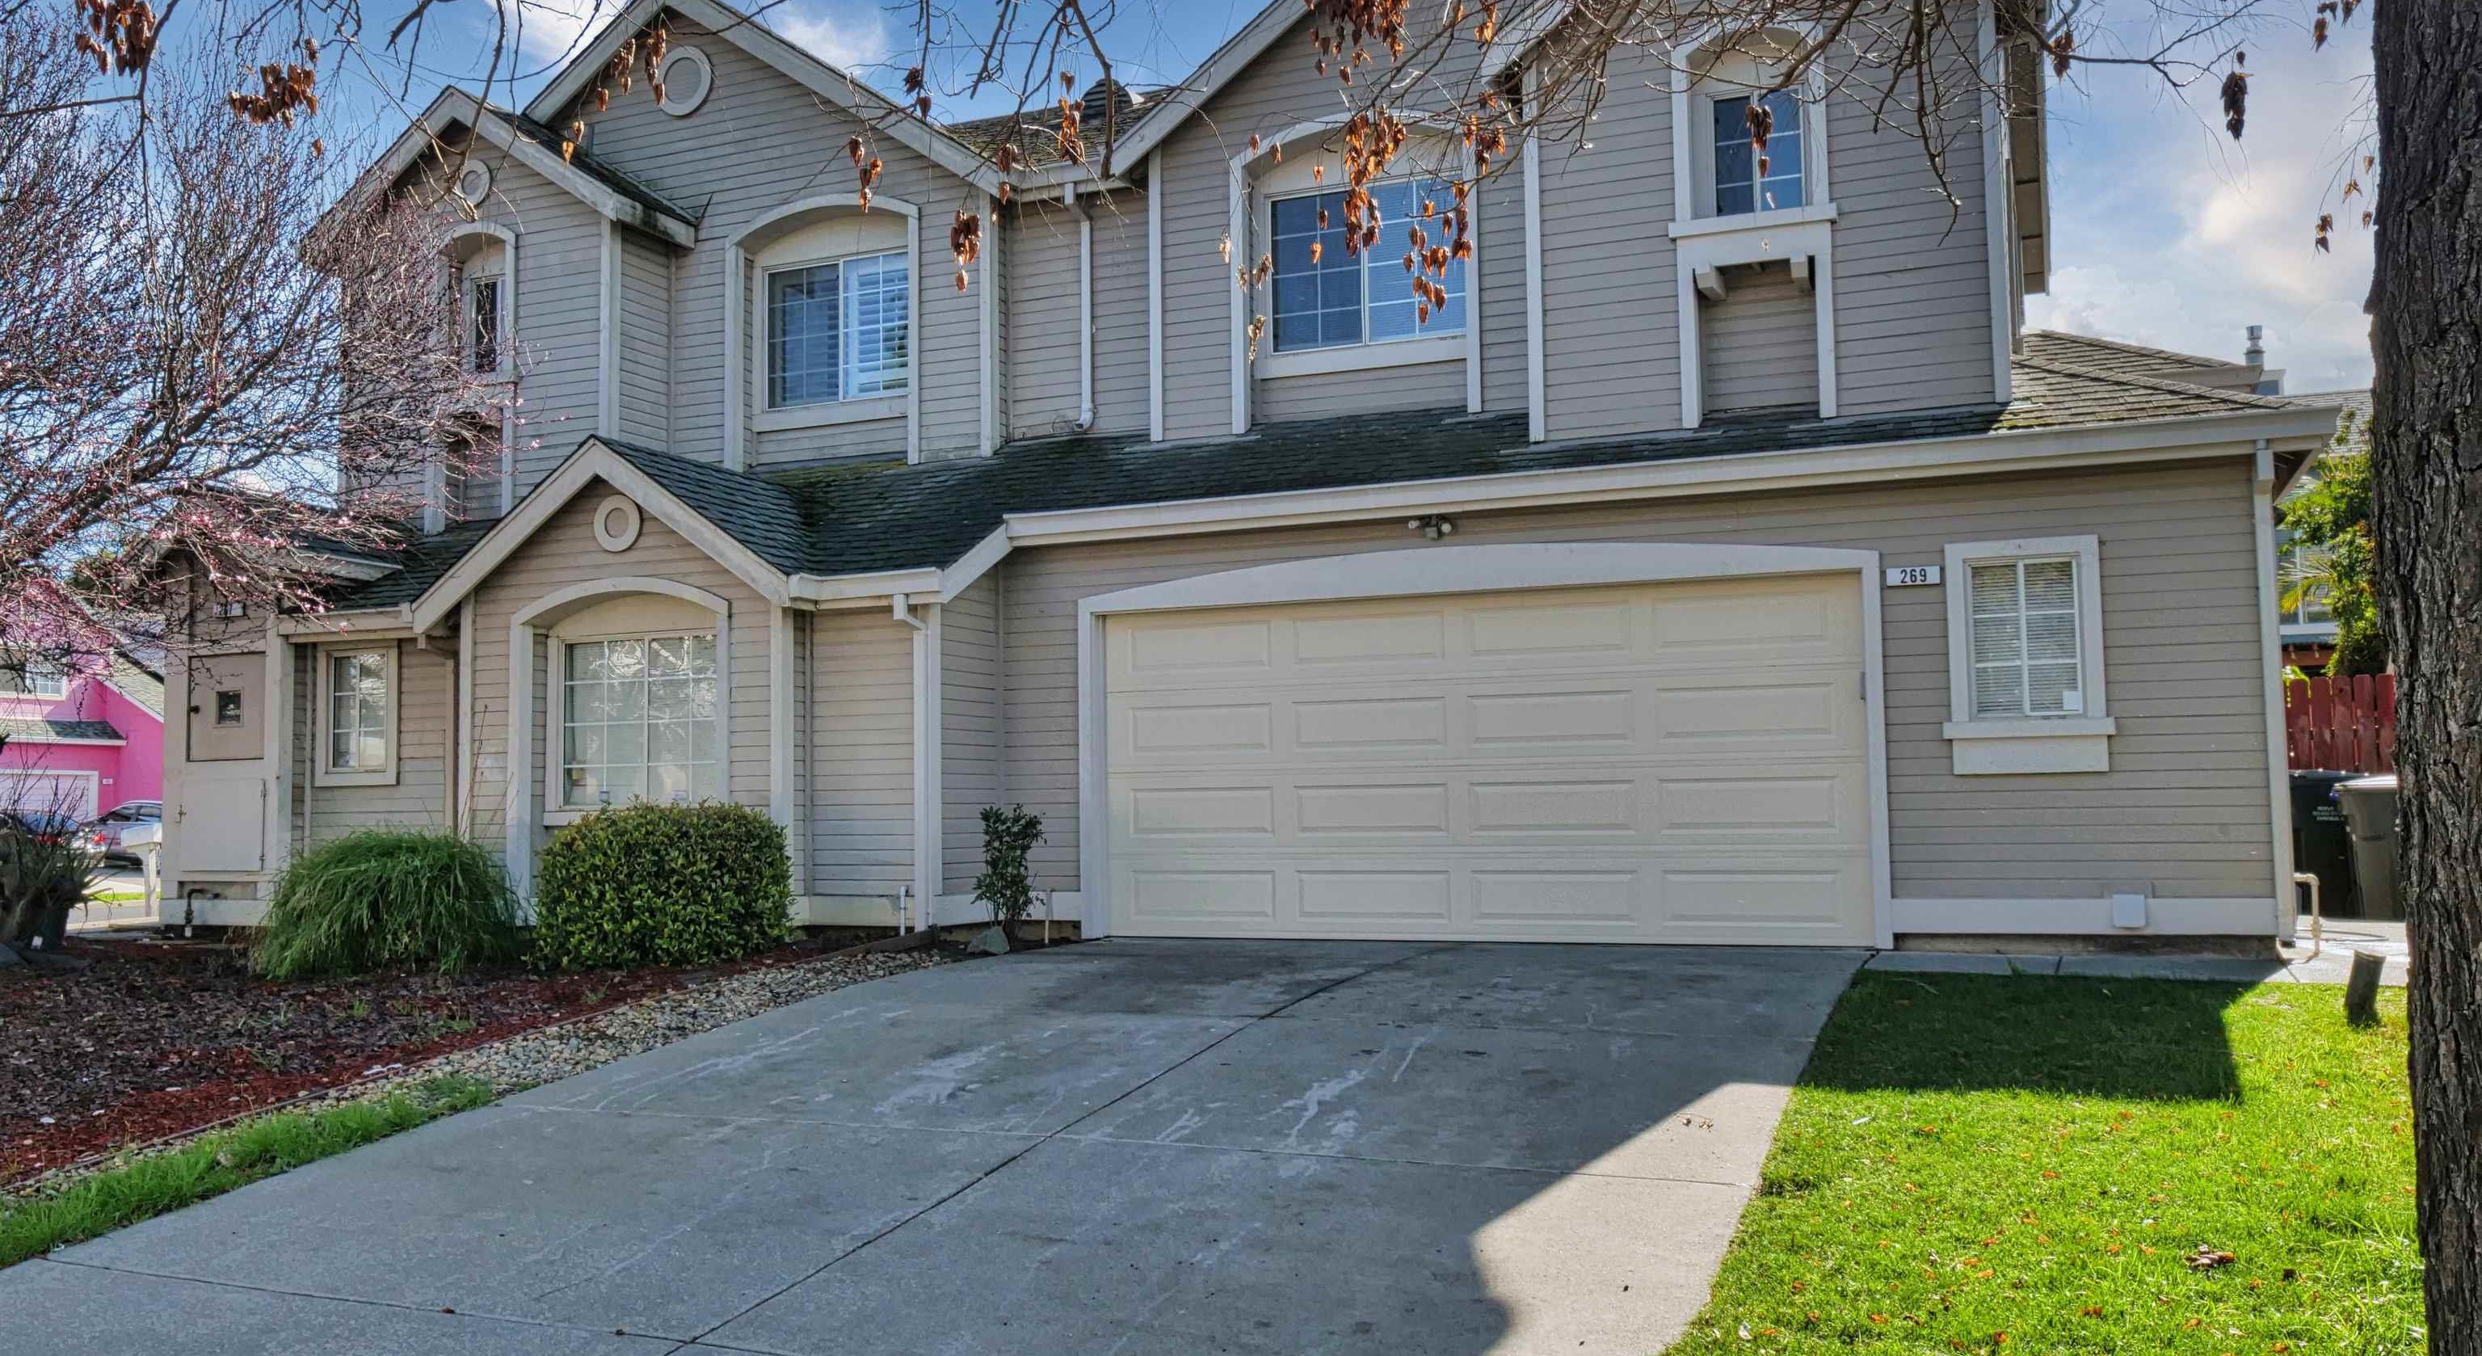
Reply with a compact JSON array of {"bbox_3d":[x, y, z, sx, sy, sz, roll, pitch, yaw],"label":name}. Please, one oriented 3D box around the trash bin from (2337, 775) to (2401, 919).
[{"bbox_3d":[8.094,1.211,14.290,0.550,1.010,0.600,-2,-4,23],"label":"trash bin"}]

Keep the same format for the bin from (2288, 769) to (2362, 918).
[{"bbox_3d":[7.889,1.223,14.729,0.620,1.060,0.720,-2,-4,24],"label":"bin"}]

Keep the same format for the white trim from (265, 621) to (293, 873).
[{"bbox_3d":[-6.695,0.538,13.962,0.120,1.900,0.110,-2,-4,24],"label":"white trim"}]

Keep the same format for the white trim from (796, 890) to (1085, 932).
[{"bbox_3d":[-1.960,1.508,13.086,1.660,0.200,0.820,-2,-4,23],"label":"white trim"}]

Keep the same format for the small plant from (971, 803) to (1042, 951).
[{"bbox_3d":[-1.493,1.243,12.874,0.410,0.880,0.400,-1,-4,0],"label":"small plant"}]

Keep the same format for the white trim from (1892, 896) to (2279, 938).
[{"bbox_3d":[4.482,1.282,10.764,1.900,0.185,0.045,-2,-4,24],"label":"white trim"}]

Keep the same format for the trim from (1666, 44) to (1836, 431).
[{"bbox_3d":[3.069,-2.729,12.070,0.980,2.440,0.150,-2,-4,24],"label":"trim"}]

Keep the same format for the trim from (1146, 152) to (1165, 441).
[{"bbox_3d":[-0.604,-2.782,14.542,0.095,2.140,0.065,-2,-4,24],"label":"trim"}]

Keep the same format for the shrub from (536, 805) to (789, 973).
[{"bbox_3d":[-3.591,1.262,12.394,1.500,1.040,1.150,-2,-4,23],"label":"shrub"}]

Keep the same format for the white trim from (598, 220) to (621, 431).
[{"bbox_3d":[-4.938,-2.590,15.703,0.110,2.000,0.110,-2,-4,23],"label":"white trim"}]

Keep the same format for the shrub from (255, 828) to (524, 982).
[{"bbox_3d":[-5.404,1.381,12.688,1.500,0.880,1.300,-2,-4,24],"label":"shrub"}]

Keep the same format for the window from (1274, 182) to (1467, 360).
[{"bbox_3d":[0.897,-2.925,14.181,1.480,1.140,0.090,-2,-4,23],"label":"window"}]

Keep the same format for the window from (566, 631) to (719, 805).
[{"bbox_3d":[-4.011,0.302,13.528,1.430,1.150,0.100,-2,-4,24],"label":"window"}]

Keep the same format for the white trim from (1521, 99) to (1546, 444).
[{"bbox_3d":[1.853,-2.596,12.685,0.100,2.240,0.080,-2,-4,23],"label":"white trim"}]

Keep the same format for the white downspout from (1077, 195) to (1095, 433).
[{"bbox_3d":[-1.160,-2.752,15.108,0.110,1.760,0.110,-2,-4,23],"label":"white downspout"}]

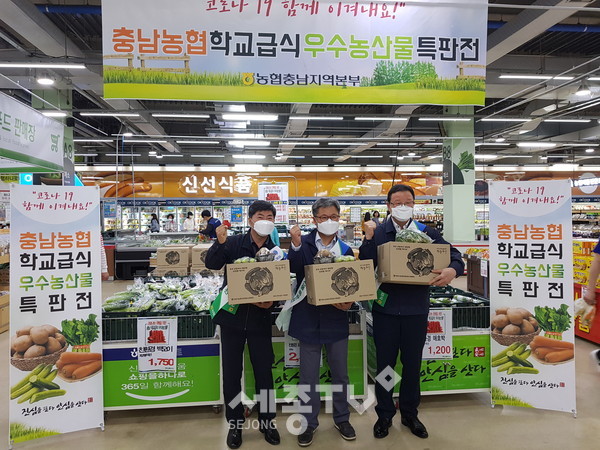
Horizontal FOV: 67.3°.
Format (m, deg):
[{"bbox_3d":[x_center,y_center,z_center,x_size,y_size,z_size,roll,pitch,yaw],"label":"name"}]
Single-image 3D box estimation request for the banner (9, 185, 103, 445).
[{"bbox_3d":[-1.773,0.632,3.290,0.600,1.840,0.100,-1,-3,-15],"label":"banner"}]

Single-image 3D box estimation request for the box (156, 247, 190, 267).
[{"bbox_3d":[-1.560,0.415,5.640,0.390,0.247,0.255,0,1,-2],"label":"box"}]

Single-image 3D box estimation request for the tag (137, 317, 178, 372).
[{"bbox_3d":[-1.080,0.911,3.430,0.300,0.420,0.012,0,1,-9],"label":"tag"}]

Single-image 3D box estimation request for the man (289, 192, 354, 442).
[{"bbox_3d":[0.155,0.655,3.160,0.510,1.690,0.460,-1,1,-2],"label":"man"}]

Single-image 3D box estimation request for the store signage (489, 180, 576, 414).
[{"bbox_3d":[1.840,0.550,3.600,0.600,1.830,0.100,0,-3,13],"label":"store signage"}]

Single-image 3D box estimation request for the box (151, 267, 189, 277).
[{"bbox_3d":[-1.565,0.662,5.640,0.390,0.247,0.255,0,1,-2],"label":"box"}]

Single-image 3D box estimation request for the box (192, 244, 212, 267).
[{"bbox_3d":[-1.135,0.412,5.660,0.390,0.247,0.255,0,1,0],"label":"box"}]

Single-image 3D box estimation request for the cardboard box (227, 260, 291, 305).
[{"bbox_3d":[-0.259,0.364,2.920,0.390,0.247,0.255,-4,-3,-4],"label":"cardboard box"}]

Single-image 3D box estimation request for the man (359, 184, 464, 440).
[{"bbox_3d":[0.780,0.605,3.220,0.700,1.780,0.480,-1,1,6],"label":"man"}]

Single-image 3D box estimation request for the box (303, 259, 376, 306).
[{"bbox_3d":[0.260,0.373,2.930,0.390,0.247,0.255,-4,-6,-12],"label":"box"}]

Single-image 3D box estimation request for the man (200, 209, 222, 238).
[{"bbox_3d":[-2.050,0.510,10.300,0.500,1.680,0.500,0,1,18],"label":"man"}]

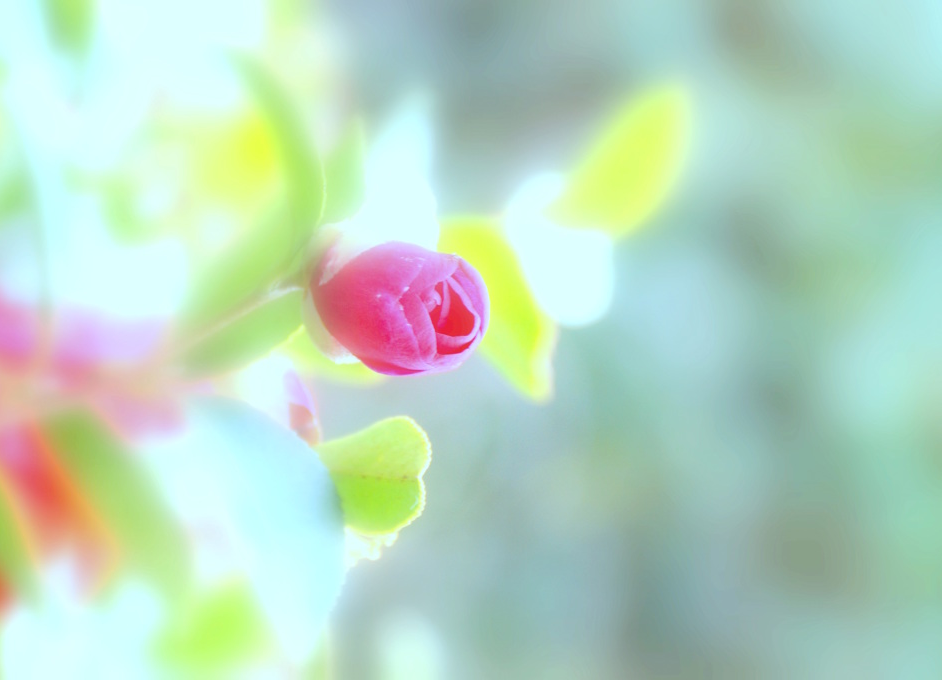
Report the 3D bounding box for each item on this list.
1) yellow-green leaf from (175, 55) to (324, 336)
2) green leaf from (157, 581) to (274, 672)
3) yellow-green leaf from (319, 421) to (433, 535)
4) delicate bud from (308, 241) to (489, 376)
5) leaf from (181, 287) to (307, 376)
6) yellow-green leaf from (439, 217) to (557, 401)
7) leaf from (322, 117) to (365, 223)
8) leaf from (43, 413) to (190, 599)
[{"bbox_3d":[-0.040,-0.025,1.510,0.026,0.049,0.016,0,0,-27],"label":"yellow-green leaf"},{"bbox_3d":[-0.047,0.052,1.560,0.021,0.017,0.010,0,0,0],"label":"green leaf"},{"bbox_3d":[-0.018,0.024,1.500,0.025,0.021,0.008,0,0,-19],"label":"yellow-green leaf"},{"bbox_3d":[-0.013,-0.006,1.500,0.033,0.023,0.023,6,0,36],"label":"delicate bud"},{"bbox_3d":[-0.041,-0.001,1.510,0.025,0.011,0.009,-23,-6,-5],"label":"leaf"},{"bbox_3d":[0.004,-0.005,1.530,0.018,0.036,0.008,-27,0,-10],"label":"yellow-green leaf"},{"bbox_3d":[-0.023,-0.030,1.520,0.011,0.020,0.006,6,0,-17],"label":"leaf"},{"bbox_3d":[-0.065,0.030,1.560,0.017,0.040,0.010,-34,0,-9],"label":"leaf"}]

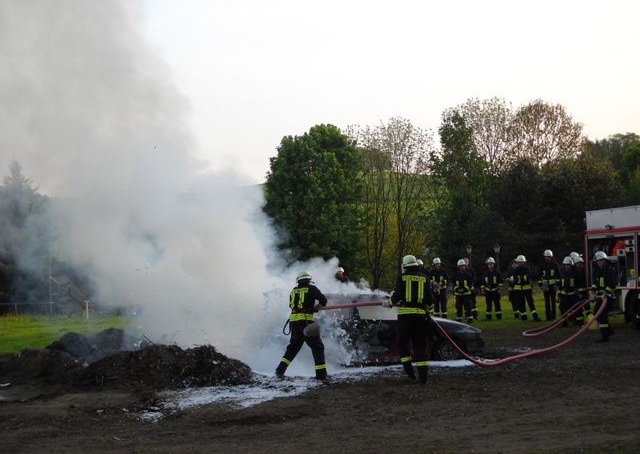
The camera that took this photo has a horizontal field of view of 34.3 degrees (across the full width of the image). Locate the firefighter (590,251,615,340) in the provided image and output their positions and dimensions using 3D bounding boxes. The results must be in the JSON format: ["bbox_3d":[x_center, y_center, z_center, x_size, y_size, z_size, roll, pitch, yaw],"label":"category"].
[{"bbox_3d":[5.750,1.410,21.000,0.570,1.830,0.550,2,-2,-42],"label":"firefighter"}]

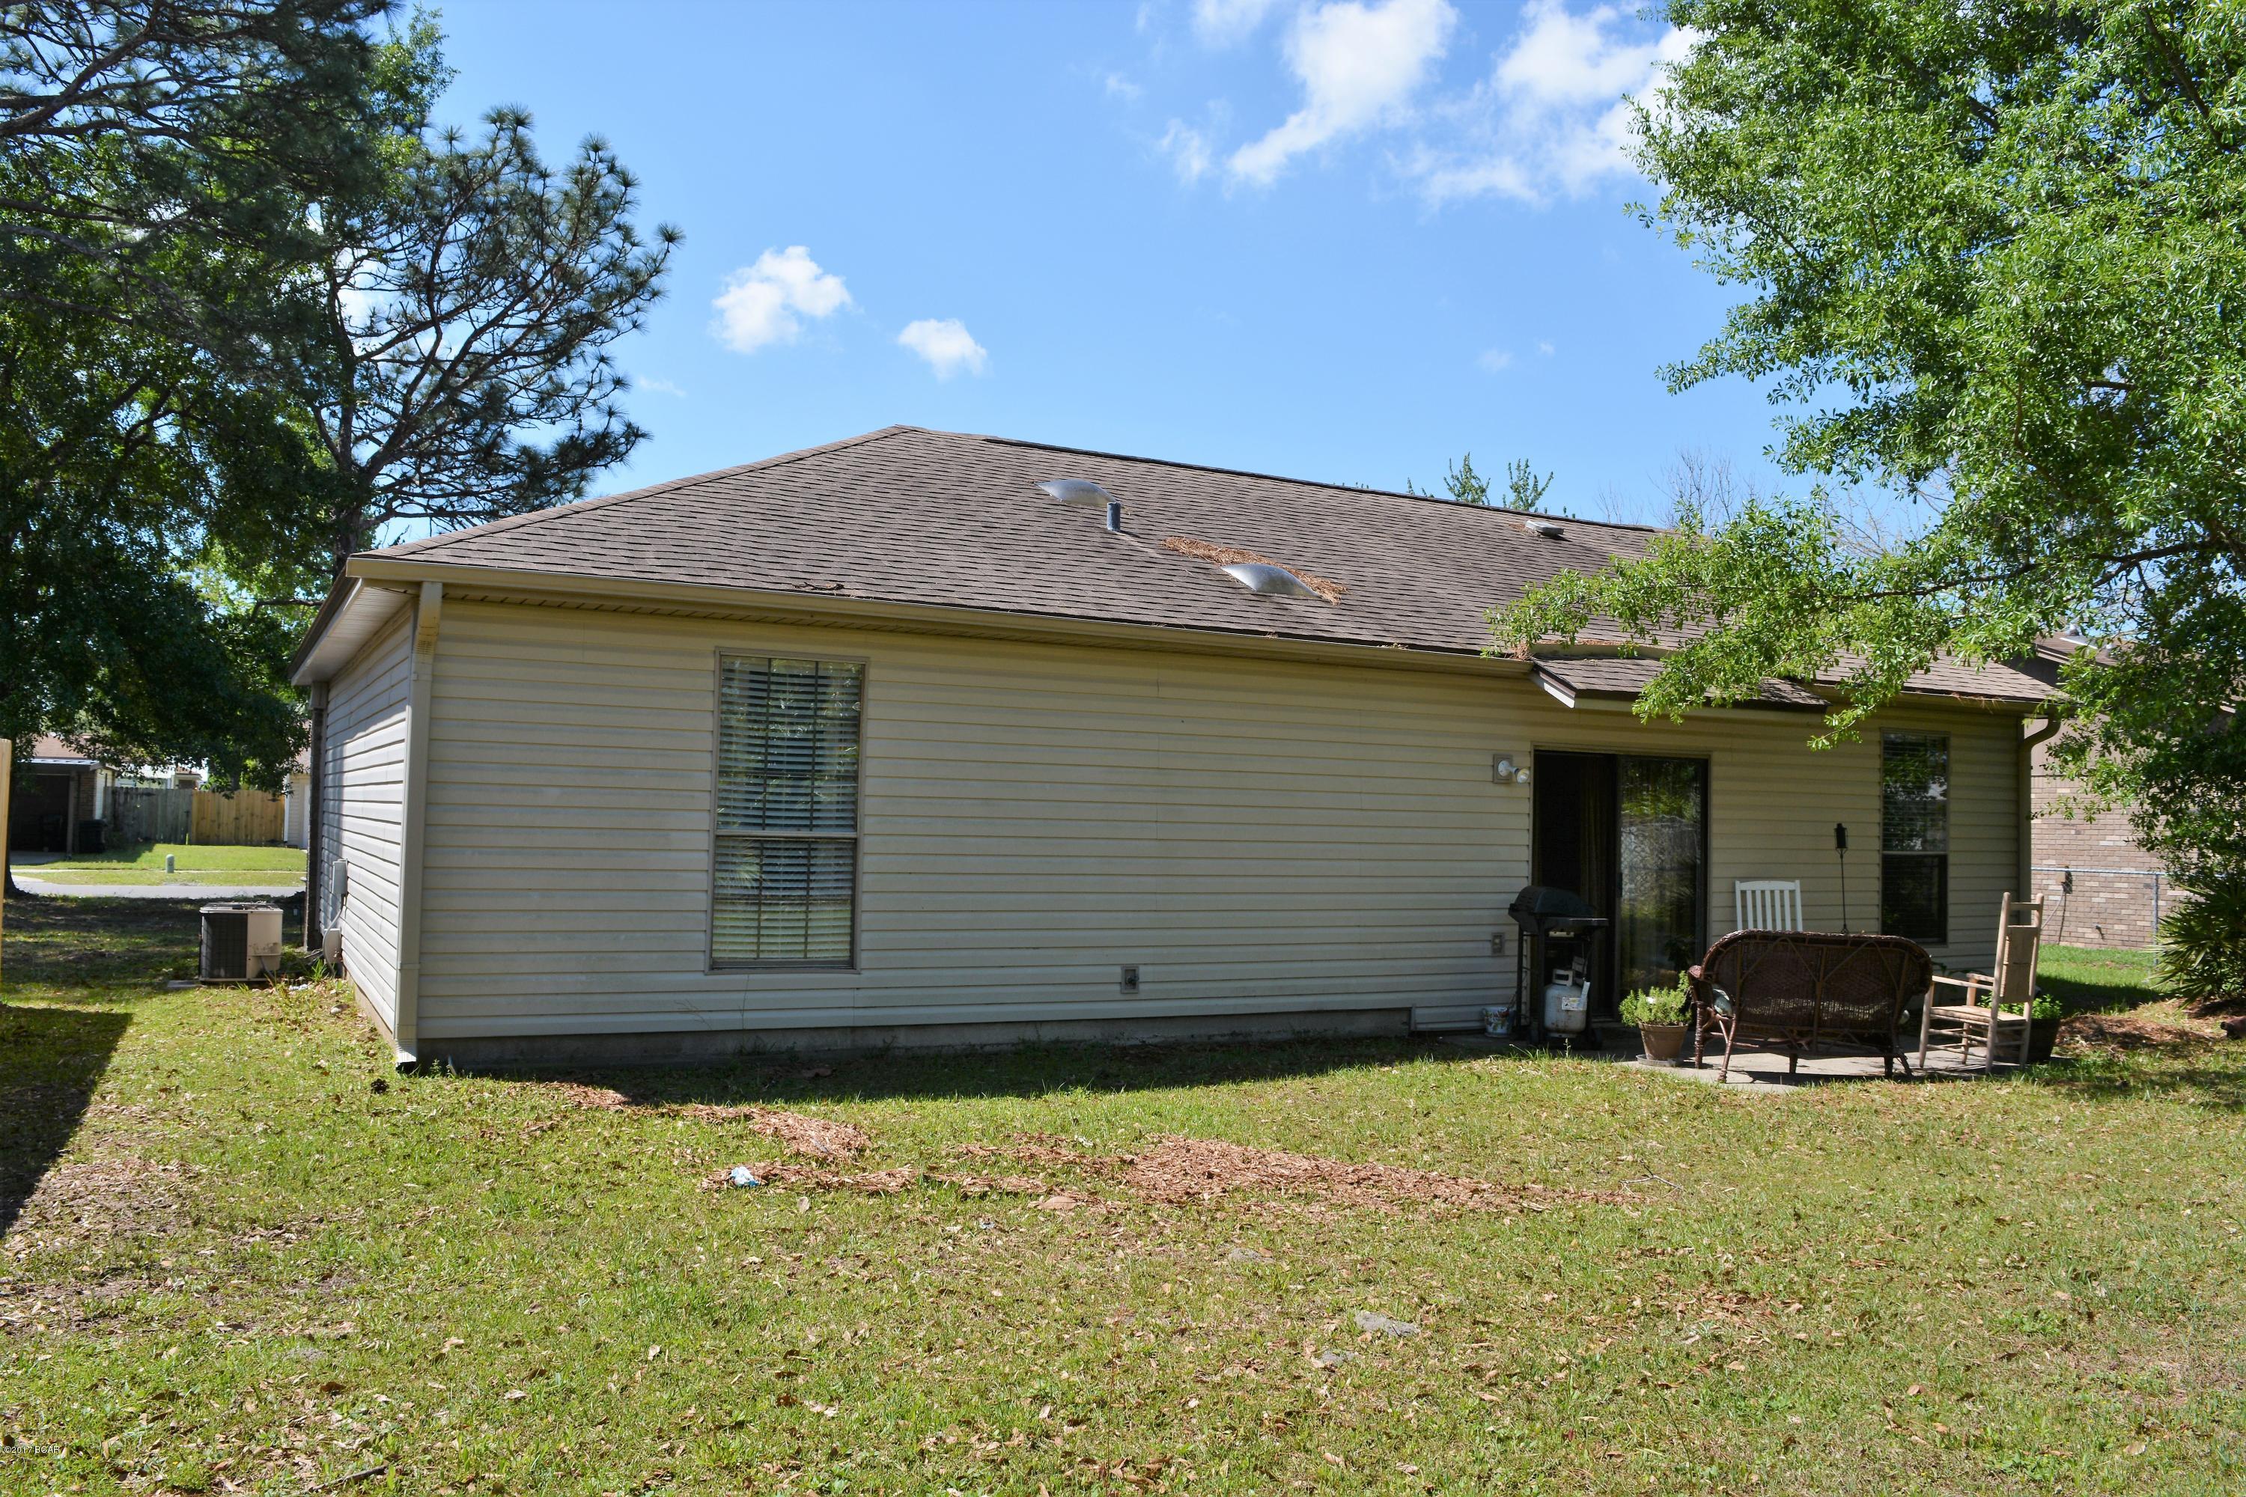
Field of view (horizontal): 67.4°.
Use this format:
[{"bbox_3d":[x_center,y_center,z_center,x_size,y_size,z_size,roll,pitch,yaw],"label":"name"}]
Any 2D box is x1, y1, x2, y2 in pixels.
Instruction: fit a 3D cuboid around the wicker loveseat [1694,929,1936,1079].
[{"bbox_3d":[4.220,1.582,10.360,1.360,0.910,0.680,1,-2,6],"label":"wicker loveseat"}]

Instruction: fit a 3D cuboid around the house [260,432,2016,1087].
[{"bbox_3d":[0.176,-0.312,15.600,14.000,4.830,9.000,3,-3,-28],"label":"house"}]

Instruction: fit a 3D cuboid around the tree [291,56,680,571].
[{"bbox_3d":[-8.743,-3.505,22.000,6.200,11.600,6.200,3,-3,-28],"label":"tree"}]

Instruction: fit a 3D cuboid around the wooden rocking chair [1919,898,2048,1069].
[{"bbox_3d":[5.557,1.523,10.920,0.560,1.130,0.640,3,-3,-37],"label":"wooden rocking chair"}]

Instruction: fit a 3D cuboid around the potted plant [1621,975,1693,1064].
[{"bbox_3d":[3.480,1.759,10.970,0.450,0.570,0.450,3,-3,-28],"label":"potted plant"}]

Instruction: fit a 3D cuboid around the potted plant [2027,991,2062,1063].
[{"bbox_3d":[6.101,1.894,11.450,0.500,0.470,0.500,3,-3,-28],"label":"potted plant"}]

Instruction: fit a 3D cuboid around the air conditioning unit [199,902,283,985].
[{"bbox_3d":[-7.287,1.591,13.924,0.590,0.620,0.600,3,-3,-33],"label":"air conditioning unit"}]

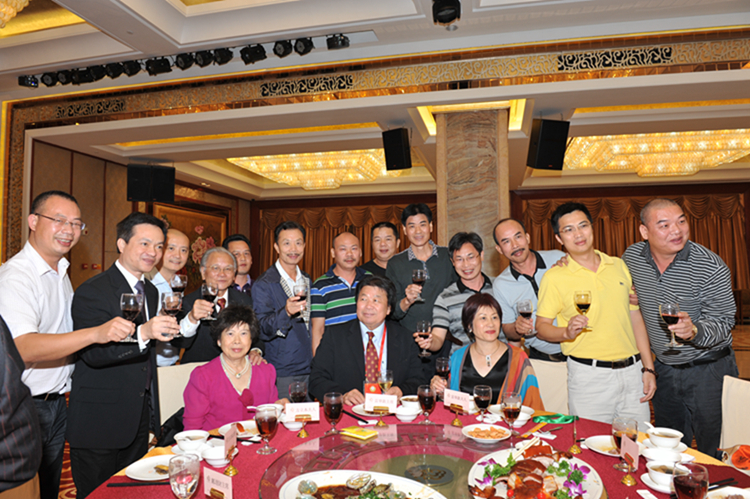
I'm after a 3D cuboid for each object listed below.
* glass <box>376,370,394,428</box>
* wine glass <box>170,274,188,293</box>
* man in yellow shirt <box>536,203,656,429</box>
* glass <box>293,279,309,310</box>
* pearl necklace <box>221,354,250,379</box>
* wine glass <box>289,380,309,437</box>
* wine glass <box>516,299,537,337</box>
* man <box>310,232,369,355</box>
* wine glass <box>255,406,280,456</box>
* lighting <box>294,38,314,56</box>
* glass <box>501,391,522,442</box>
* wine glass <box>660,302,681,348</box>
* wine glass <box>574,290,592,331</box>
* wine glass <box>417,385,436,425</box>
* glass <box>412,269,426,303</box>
[{"bbox_3d":[0.051,0.661,2.352,0.070,0.173,0.070,0,-3,0],"label":"glass"},{"bbox_3d":[-0.872,0.191,2.230,0.072,0.152,0.072,0,-3,0],"label":"wine glass"},{"bbox_3d":[0.994,0.629,2.253,0.520,1.680,0.420,0,-3,7],"label":"man in yellow shirt"},{"bbox_3d":[-0.375,0.258,2.530,0.071,0.160,0.071,0,-3,0],"label":"glass"},{"bbox_3d":[-0.638,0.532,2.290,0.138,0.115,0.125,1,-3,-24],"label":"pearl necklace"},{"bbox_3d":[-0.316,0.626,2.064,0.073,0.150,0.073,0,-3,0],"label":"wine glass"},{"bbox_3d":[0.714,0.318,2.340,0.068,0.160,0.068,-11,2,0],"label":"wine glass"},{"bbox_3d":[-0.163,0.718,3.031,0.500,1.630,0.320,0,-3,-6],"label":"man"},{"bbox_3d":[-0.366,0.612,1.696,0.075,0.144,0.075,0,-3,0],"label":"wine glass"},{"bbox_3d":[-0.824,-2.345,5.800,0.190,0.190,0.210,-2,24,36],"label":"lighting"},{"bbox_3d":[0.514,0.616,1.879,0.076,0.146,0.076,0,-3,0],"label":"glass"},{"bbox_3d":[1.109,0.284,1.870,0.068,0.160,0.068,-5,-1,0],"label":"wine glass"},{"bbox_3d":[0.857,0.248,2.050,0.072,0.152,0.072,0,-3,0],"label":"wine glass"},{"bbox_3d":[0.222,0.656,2.130,0.077,0.162,0.077,0,-3,0],"label":"wine glass"},{"bbox_3d":[0.229,0.185,2.570,0.068,0.153,0.068,0,-3,0],"label":"glass"}]

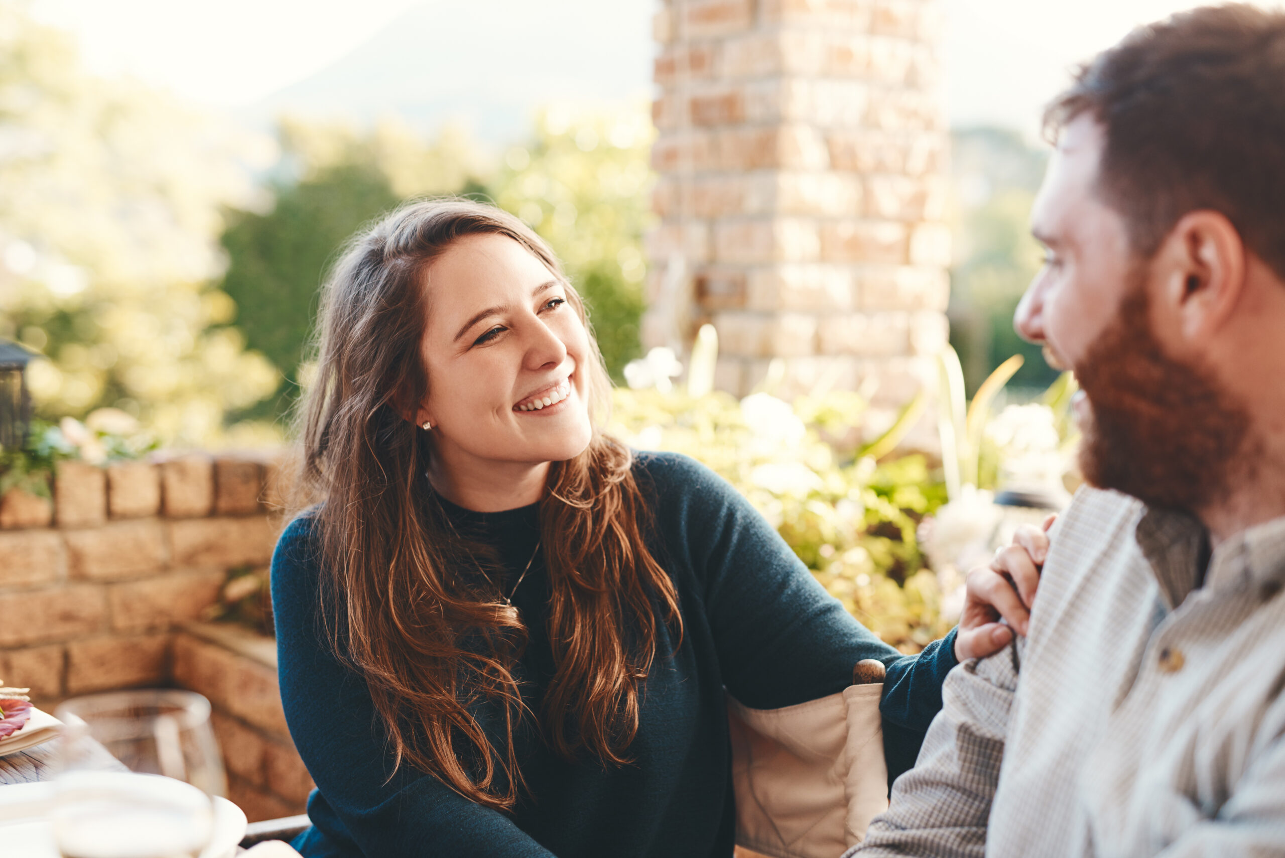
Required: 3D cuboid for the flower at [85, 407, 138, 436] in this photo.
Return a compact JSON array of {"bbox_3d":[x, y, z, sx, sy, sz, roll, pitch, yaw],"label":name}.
[{"bbox_3d":[-0.808,-0.011,2.720,0.082,0.043,0.075,0,2,0],"label":"flower"}]

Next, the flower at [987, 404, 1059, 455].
[{"bbox_3d":[0.420,0.001,1.970,0.082,0.055,0.078,0,2,0],"label":"flower"}]

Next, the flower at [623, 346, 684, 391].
[{"bbox_3d":[0.013,-0.072,2.150,0.072,0.055,0.065,0,2,0],"label":"flower"}]

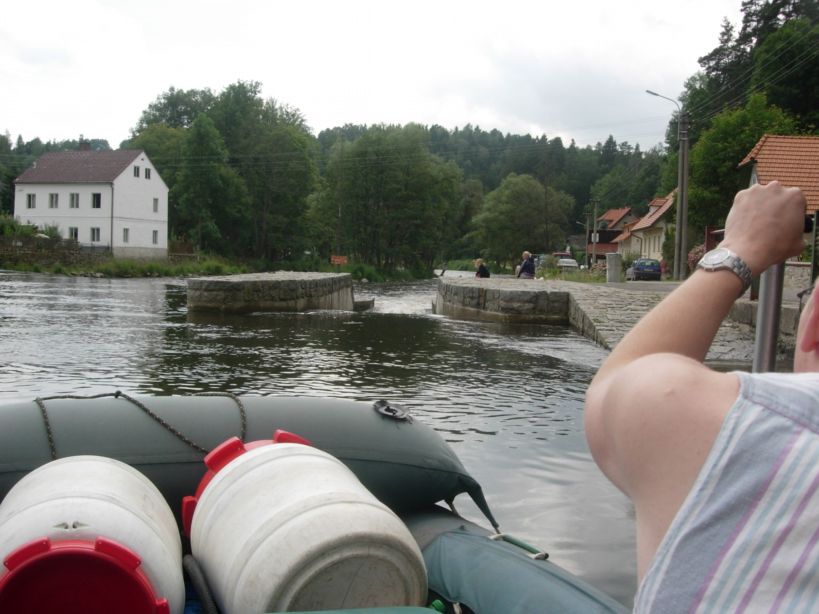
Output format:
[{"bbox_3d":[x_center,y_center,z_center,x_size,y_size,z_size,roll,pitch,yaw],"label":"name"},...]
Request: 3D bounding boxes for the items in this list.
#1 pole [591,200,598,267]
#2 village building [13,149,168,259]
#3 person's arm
[{"bbox_3d":[21.605,-8.320,104.693,1.050,8.130,0.350,1,3,0],"label":"pole"},{"bbox_3d":[-29.986,-9.724,85.588,10.320,10.490,9.980,2,3,13],"label":"village building"},{"bbox_3d":[0.335,0.040,0.990,0.300,0.410,0.360,1,3,0],"label":"person's arm"}]

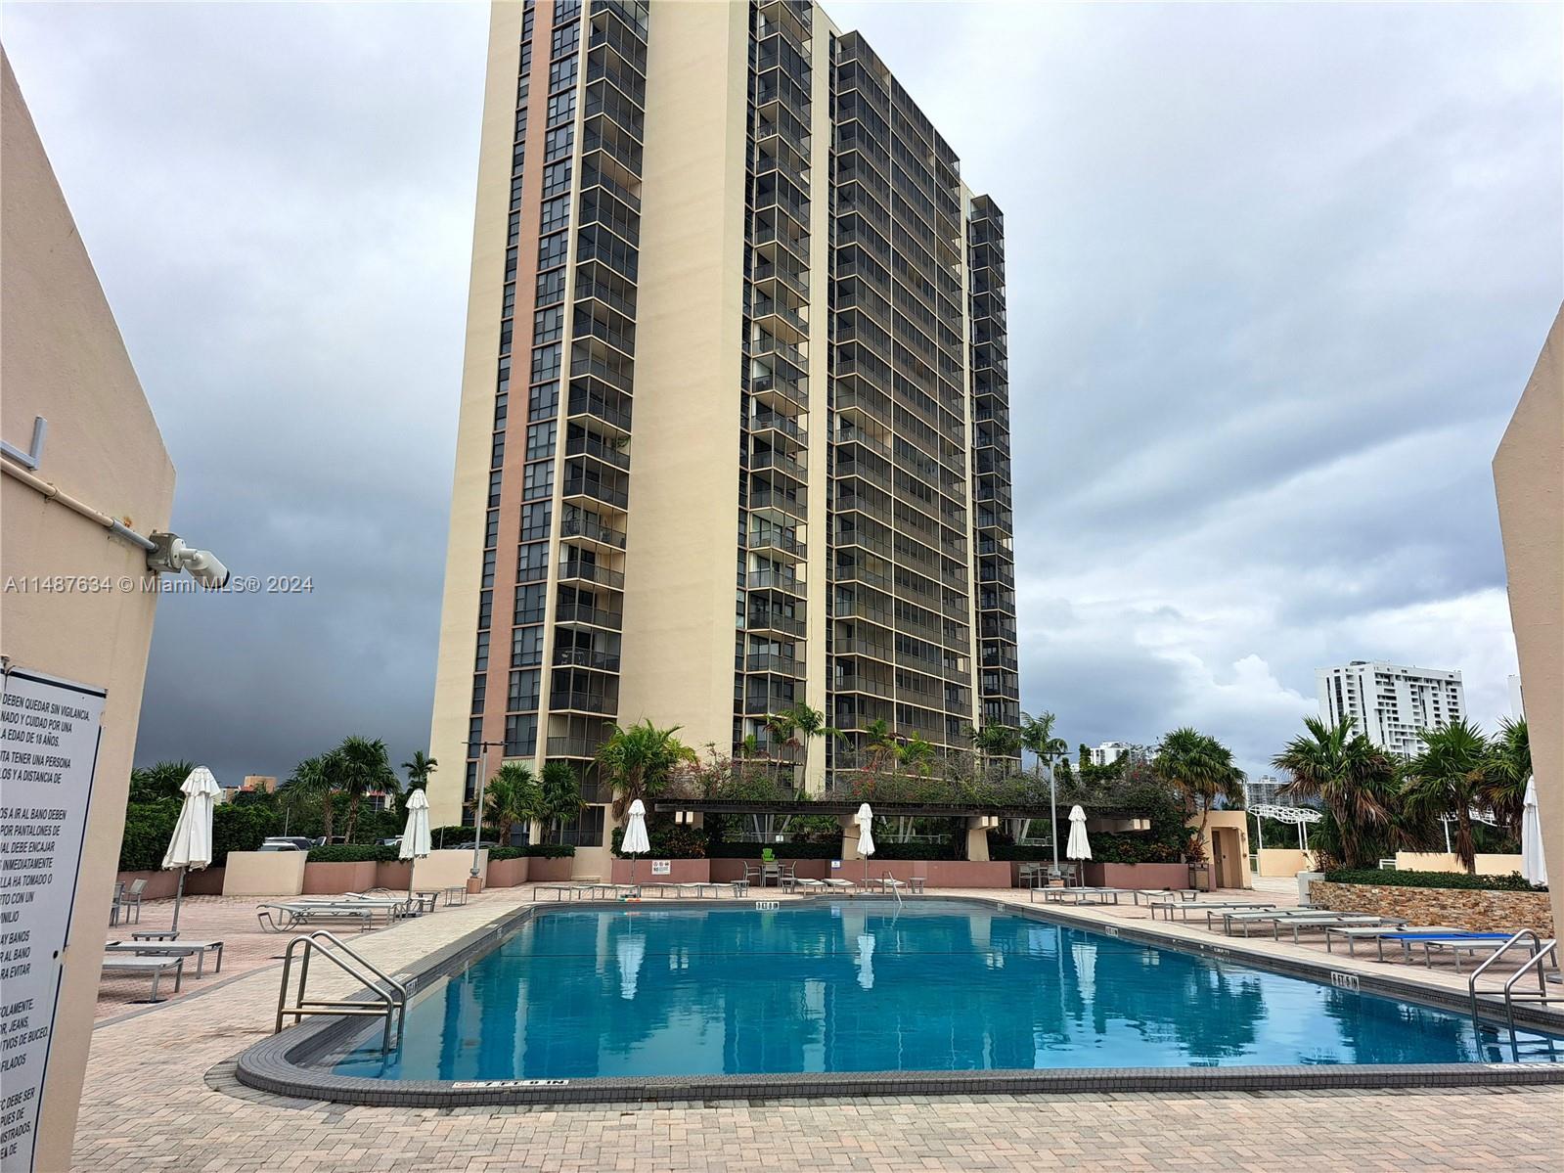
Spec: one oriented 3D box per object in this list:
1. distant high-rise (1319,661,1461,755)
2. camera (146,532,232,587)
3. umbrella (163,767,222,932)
[{"bbox_3d":[254.000,72.000,444.000,58.000,75.000,25.000,7,-15,-27],"label":"distant high-rise"},{"bbox_3d":[-1.678,-0.075,3.080,0.165,0.145,0.190,-2,-24,9],"label":"camera"},{"bbox_3d":[-8.465,3.863,15.544,0.720,2.550,0.720,0,-13,0],"label":"umbrella"}]

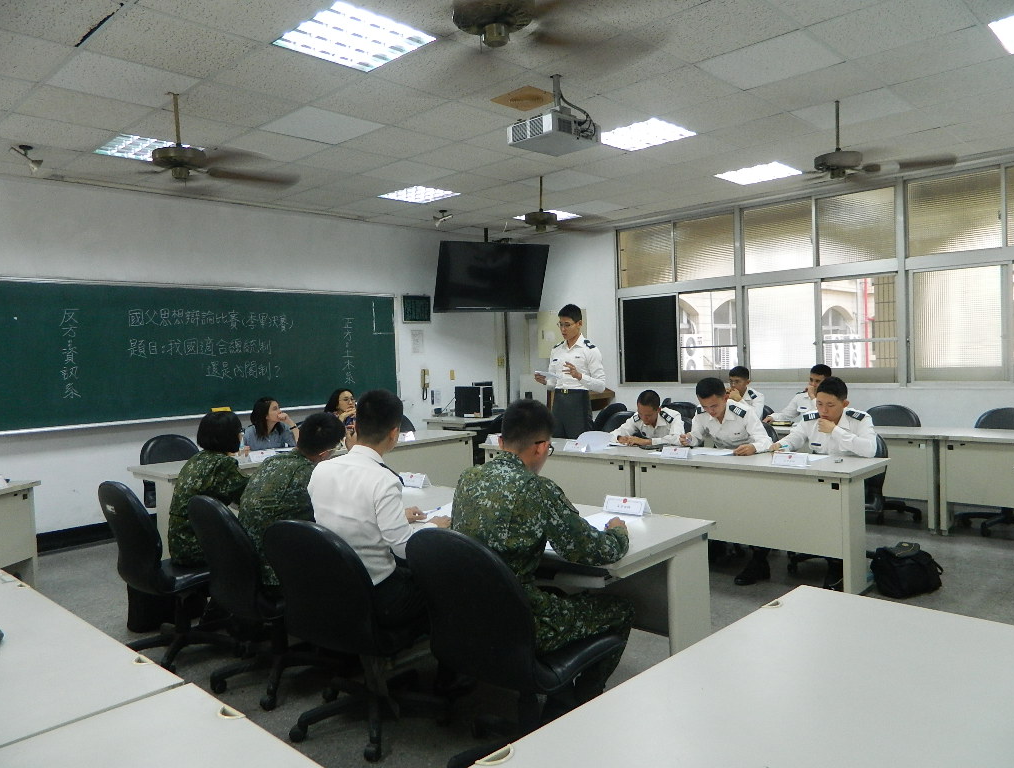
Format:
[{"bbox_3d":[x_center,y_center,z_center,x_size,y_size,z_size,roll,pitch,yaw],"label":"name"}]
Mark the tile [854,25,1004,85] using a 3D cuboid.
[{"bbox_3d":[2.242,-1.747,3.952,0.600,0.020,0.600,0,4,44],"label":"tile"}]

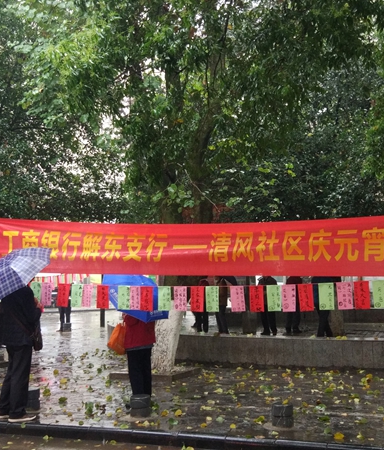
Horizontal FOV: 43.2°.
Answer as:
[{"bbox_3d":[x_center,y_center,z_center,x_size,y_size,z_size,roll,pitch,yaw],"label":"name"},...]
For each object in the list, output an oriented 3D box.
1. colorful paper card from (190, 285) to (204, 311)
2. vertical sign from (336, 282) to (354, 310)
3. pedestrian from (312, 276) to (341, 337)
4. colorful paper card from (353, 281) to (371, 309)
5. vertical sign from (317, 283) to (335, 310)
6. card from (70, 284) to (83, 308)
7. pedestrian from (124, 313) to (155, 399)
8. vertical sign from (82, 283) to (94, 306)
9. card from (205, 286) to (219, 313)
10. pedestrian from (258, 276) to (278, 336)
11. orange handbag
[{"bbox_3d":[0.060,0.777,5.062,0.145,0.260,0.012,-2,-6,17],"label":"colorful paper card"},{"bbox_3d":[1.513,0.712,4.800,0.145,0.270,0.015,-2,-7,13],"label":"vertical sign"},{"bbox_3d":[3.146,1.869,11.588,0.540,1.650,0.350,0,-6,-9],"label":"pedestrian"},{"bbox_3d":[1.667,0.696,4.760,0.140,0.270,0.015,-2,-7,13],"label":"colorful paper card"},{"bbox_3d":[1.339,0.715,4.850,0.147,0.270,0.015,-2,-7,13],"label":"vertical sign"},{"bbox_3d":[-1.294,0.804,5.473,0.142,0.260,0.012,-2,-6,17],"label":"card"},{"bbox_3d":[-0.632,1.389,5.838,0.520,1.580,0.380,1,-7,-11],"label":"pedestrian"},{"bbox_3d":[-1.167,0.799,5.435,0.142,0.260,0.012,0,-6,17],"label":"vertical sign"},{"bbox_3d":[0.210,0.783,5.100,0.138,0.270,0.015,-2,-7,13],"label":"card"},{"bbox_3d":[1.803,1.806,11.593,0.500,1.660,0.360,0,-6,-6],"label":"pedestrian"},{"bbox_3d":[-0.884,1.334,5.680,0.270,0.360,0.130,-4,-7,30],"label":"orange handbag"}]

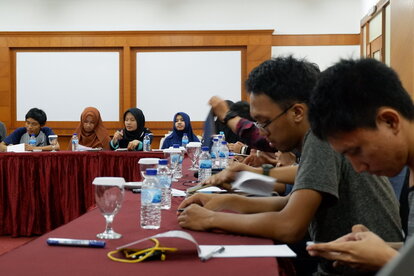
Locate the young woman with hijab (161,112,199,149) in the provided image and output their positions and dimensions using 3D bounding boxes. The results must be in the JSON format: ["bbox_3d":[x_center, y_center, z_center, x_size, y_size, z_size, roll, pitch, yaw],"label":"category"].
[{"bbox_3d":[-0.277,0.295,7.800,0.470,1.150,0.750,0,2,9],"label":"young woman with hijab"}]

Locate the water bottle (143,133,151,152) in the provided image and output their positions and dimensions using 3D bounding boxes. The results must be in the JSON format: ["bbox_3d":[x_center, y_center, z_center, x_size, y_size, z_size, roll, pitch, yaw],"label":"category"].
[{"bbox_3d":[-0.569,0.043,7.080,0.058,0.170,0.058,0,2,5],"label":"water bottle"}]

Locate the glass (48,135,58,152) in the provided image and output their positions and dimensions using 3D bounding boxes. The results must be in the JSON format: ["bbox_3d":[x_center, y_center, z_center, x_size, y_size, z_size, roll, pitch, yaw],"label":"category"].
[{"bbox_3d":[-1.458,0.047,7.100,0.084,0.160,0.084,0,2,5],"label":"glass"}]

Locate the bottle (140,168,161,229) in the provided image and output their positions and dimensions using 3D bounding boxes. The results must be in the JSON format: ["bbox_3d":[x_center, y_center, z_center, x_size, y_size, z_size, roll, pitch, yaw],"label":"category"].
[{"bbox_3d":[-0.160,0.174,2.160,0.058,0.170,0.058,0,2,5],"label":"bottle"}]

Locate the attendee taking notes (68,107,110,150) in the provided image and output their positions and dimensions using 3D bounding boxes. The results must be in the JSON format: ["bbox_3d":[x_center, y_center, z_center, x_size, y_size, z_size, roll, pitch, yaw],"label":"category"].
[{"bbox_3d":[-1.157,0.286,7.420,0.480,1.190,0.750,0,2,3],"label":"attendee taking notes"}]

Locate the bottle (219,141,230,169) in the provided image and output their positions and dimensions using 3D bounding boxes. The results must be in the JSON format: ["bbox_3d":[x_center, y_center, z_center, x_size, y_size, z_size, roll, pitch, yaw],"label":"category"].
[{"bbox_3d":[0.112,0.106,4.690,0.058,0.170,0.058,0,2,5],"label":"bottle"}]

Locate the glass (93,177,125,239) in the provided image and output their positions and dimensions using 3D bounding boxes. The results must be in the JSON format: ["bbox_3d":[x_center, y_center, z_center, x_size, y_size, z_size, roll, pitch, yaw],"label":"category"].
[{"bbox_3d":[-0.266,0.182,2.030,0.084,0.160,0.084,0,2,5],"label":"glass"}]

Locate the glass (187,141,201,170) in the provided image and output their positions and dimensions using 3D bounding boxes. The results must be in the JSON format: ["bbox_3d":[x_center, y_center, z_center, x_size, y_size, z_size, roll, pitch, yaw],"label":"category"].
[{"bbox_3d":[-0.078,0.114,4.580,0.084,0.160,0.084,0,2,5],"label":"glass"}]

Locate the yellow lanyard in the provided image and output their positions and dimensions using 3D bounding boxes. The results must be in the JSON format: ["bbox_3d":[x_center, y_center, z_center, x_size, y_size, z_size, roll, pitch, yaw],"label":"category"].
[{"bbox_3d":[-0.151,0.256,1.745,0.158,0.030,0.180,0,2,5],"label":"yellow lanyard"}]

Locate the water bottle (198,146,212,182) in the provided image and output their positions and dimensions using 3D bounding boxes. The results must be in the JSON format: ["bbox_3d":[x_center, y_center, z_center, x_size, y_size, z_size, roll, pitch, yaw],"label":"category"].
[{"bbox_3d":[-0.007,0.133,3.680,0.058,0.170,0.058,0,2,5],"label":"water bottle"}]

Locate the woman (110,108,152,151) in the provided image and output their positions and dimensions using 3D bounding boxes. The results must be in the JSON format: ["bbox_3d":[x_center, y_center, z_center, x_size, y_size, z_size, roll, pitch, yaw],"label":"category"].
[{"bbox_3d":[-0.750,0.291,7.420,0.480,1.180,0.750,0,2,11],"label":"woman"}]

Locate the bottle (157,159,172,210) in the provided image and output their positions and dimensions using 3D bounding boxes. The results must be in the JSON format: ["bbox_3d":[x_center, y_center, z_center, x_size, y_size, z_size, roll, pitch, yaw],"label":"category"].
[{"bbox_3d":[-0.148,0.162,2.580,0.058,0.170,0.058,0,2,5],"label":"bottle"}]

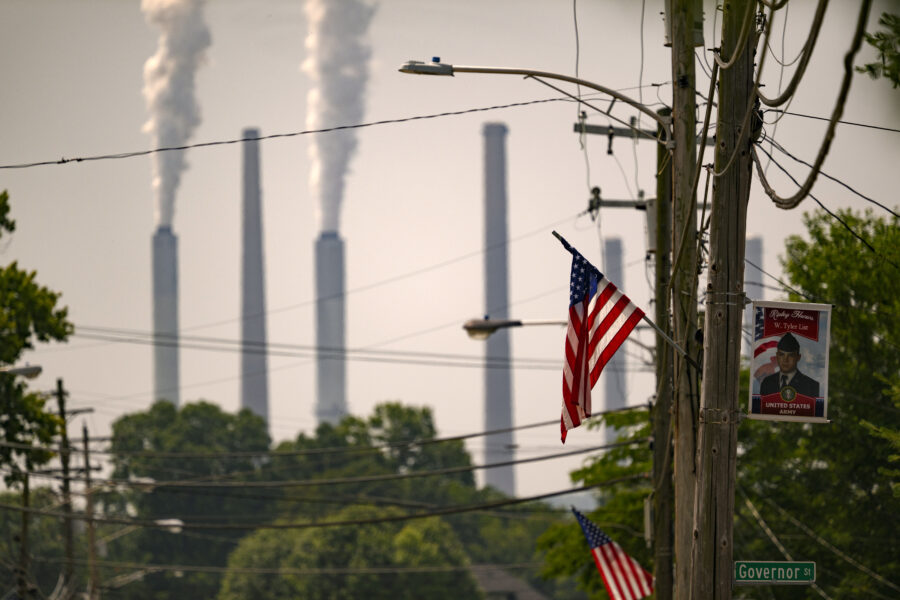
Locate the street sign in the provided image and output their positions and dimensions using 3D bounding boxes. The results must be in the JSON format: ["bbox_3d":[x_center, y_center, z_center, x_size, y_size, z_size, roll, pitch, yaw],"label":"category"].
[{"bbox_3d":[2.527,2.112,77.500,0.625,0.165,0.020,1,-2,0],"label":"street sign"}]

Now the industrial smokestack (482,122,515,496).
[{"bbox_3d":[22.029,45.171,4450.000,15.000,247.000,15.000,-1,-2,0],"label":"industrial smokestack"}]

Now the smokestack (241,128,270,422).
[{"bbox_3d":[-86.871,46.506,4450.000,16.500,246.000,16.500,-1,-2,0],"label":"smokestack"}]

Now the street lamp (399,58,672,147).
[{"bbox_3d":[0.941,-2.173,110.000,3.000,0.960,0.300,-1,-2,0],"label":"street lamp"}]

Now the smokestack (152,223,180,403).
[{"bbox_3d":[-125.411,68.313,4450.000,11.500,202.000,11.500,-1,-2,0],"label":"smokestack"}]

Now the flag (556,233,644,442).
[{"bbox_3d":[1.166,0.291,77.500,0.690,1.630,0.400,-1,-2,0],"label":"flag"}]

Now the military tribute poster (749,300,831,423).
[{"bbox_3d":[2.635,0.477,77.500,0.610,0.910,0.030,3,-2,0],"label":"military tribute poster"}]

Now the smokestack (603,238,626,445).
[{"bbox_3d":[80.759,77.364,4850.000,12.000,215.000,12.000,-1,-2,0],"label":"smokestack"}]

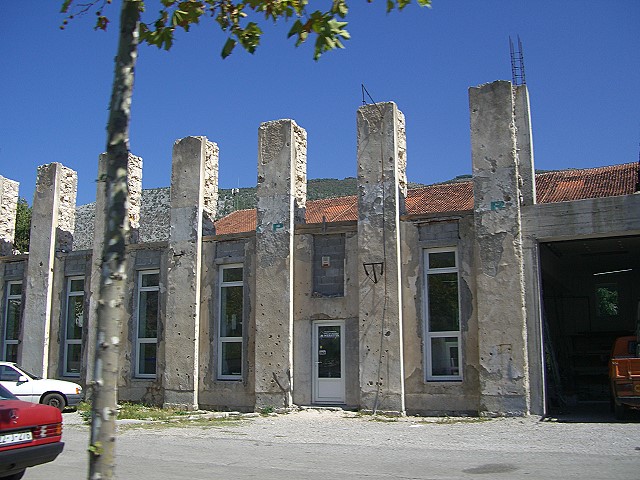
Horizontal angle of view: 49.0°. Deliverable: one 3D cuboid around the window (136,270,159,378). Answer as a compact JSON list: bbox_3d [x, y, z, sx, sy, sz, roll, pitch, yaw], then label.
[{"bbox_3d":[-5.028,2.476,20.820,0.886,3.136,0.131,-5,-11,25],"label":"window"}]

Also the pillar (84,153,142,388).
[{"bbox_3d":[-6.349,1.133,21.866,1.099,7.700,0.820,-5,-11,25],"label":"pillar"}]

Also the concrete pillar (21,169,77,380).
[{"bbox_3d":[-9.211,1.403,23.963,1.096,8.023,0.893,-5,-11,28],"label":"concrete pillar"}]

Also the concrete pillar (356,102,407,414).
[{"bbox_3d":[1.657,0.411,18.081,1.123,7.782,0.853,-5,-11,25],"label":"concrete pillar"}]

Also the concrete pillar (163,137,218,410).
[{"bbox_3d":[-3.815,0.888,21.118,1.096,8.023,0.878,-5,-11,28],"label":"concrete pillar"}]

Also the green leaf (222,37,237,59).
[{"bbox_3d":[-0.644,-1.369,5.000,0.100,0.155,0.060,-5,-11,25],"label":"green leaf"}]

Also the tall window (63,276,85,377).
[{"bbox_3d":[-7.988,2.795,22.905,0.939,3.217,0.092,-5,-11,28],"label":"tall window"}]

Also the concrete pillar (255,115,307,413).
[{"bbox_3d":[-1.045,0.646,19.394,1.115,7.782,0.902,-5,-11,25],"label":"concrete pillar"}]

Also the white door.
[{"bbox_3d":[0.234,3.195,18.383,0.961,2.140,0.092,-5,-11,28],"label":"white door"}]

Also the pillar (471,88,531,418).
[{"bbox_3d":[4.352,0.101,16.817,1.096,7.900,0.862,-5,-11,28],"label":"pillar"}]

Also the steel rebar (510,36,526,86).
[{"bbox_3d":[4.930,-4.387,17.515,0.238,1.328,0.443,-5,-11,25],"label":"steel rebar"}]

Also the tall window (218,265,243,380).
[{"bbox_3d":[-2.495,2.319,20.009,0.939,3.262,0.092,-5,-11,28],"label":"tall window"}]

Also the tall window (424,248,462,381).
[{"bbox_3d":[3.007,1.775,16.999,0.927,3.206,0.131,-5,-11,25],"label":"tall window"}]

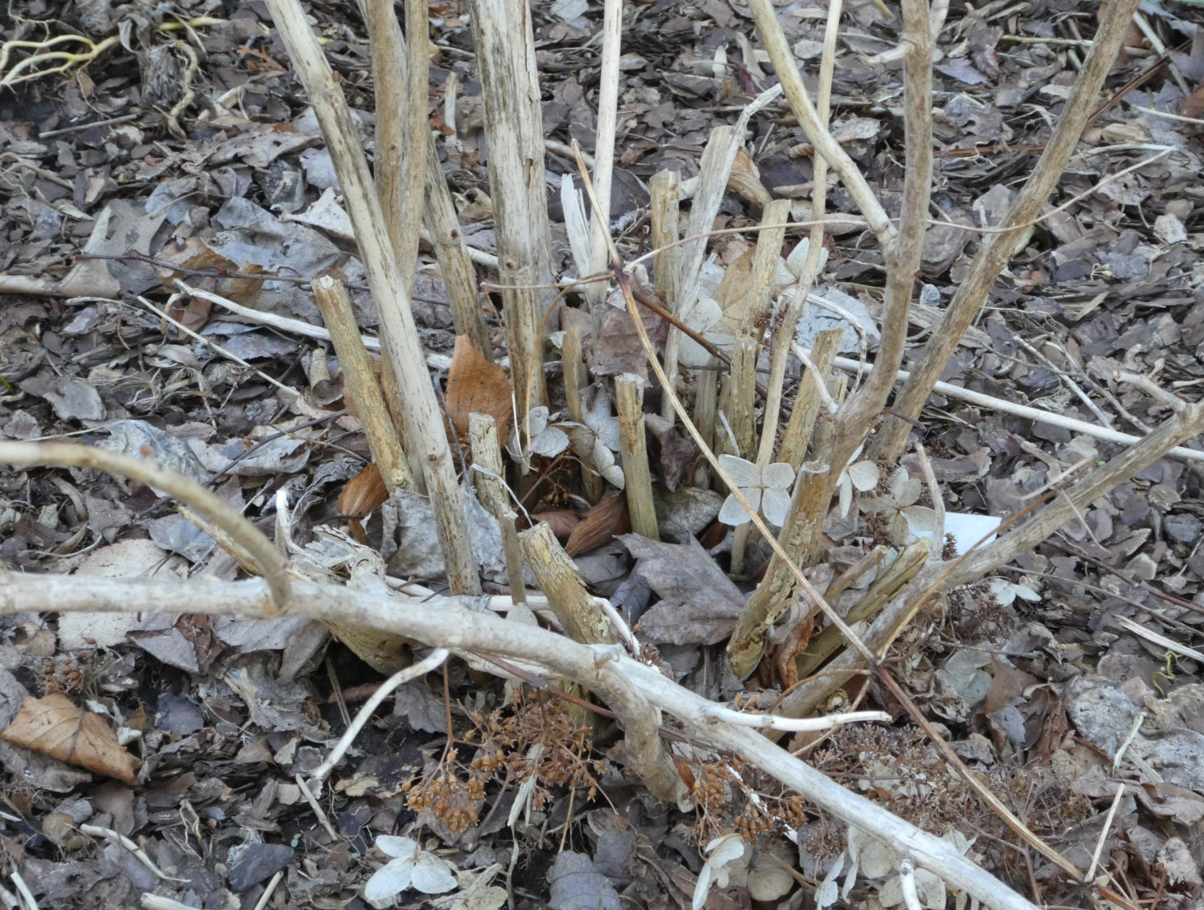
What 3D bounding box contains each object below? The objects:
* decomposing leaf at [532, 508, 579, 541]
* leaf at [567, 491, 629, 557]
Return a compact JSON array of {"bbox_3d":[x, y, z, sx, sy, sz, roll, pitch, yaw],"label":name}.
[{"bbox_3d":[-0.016,0.024,1.757,0.018,0.008,0.013,0,30,0],"label":"decomposing leaf"},{"bbox_3d":[-0.002,0.024,1.757,0.013,0.014,0.031,23,37,34],"label":"leaf"}]

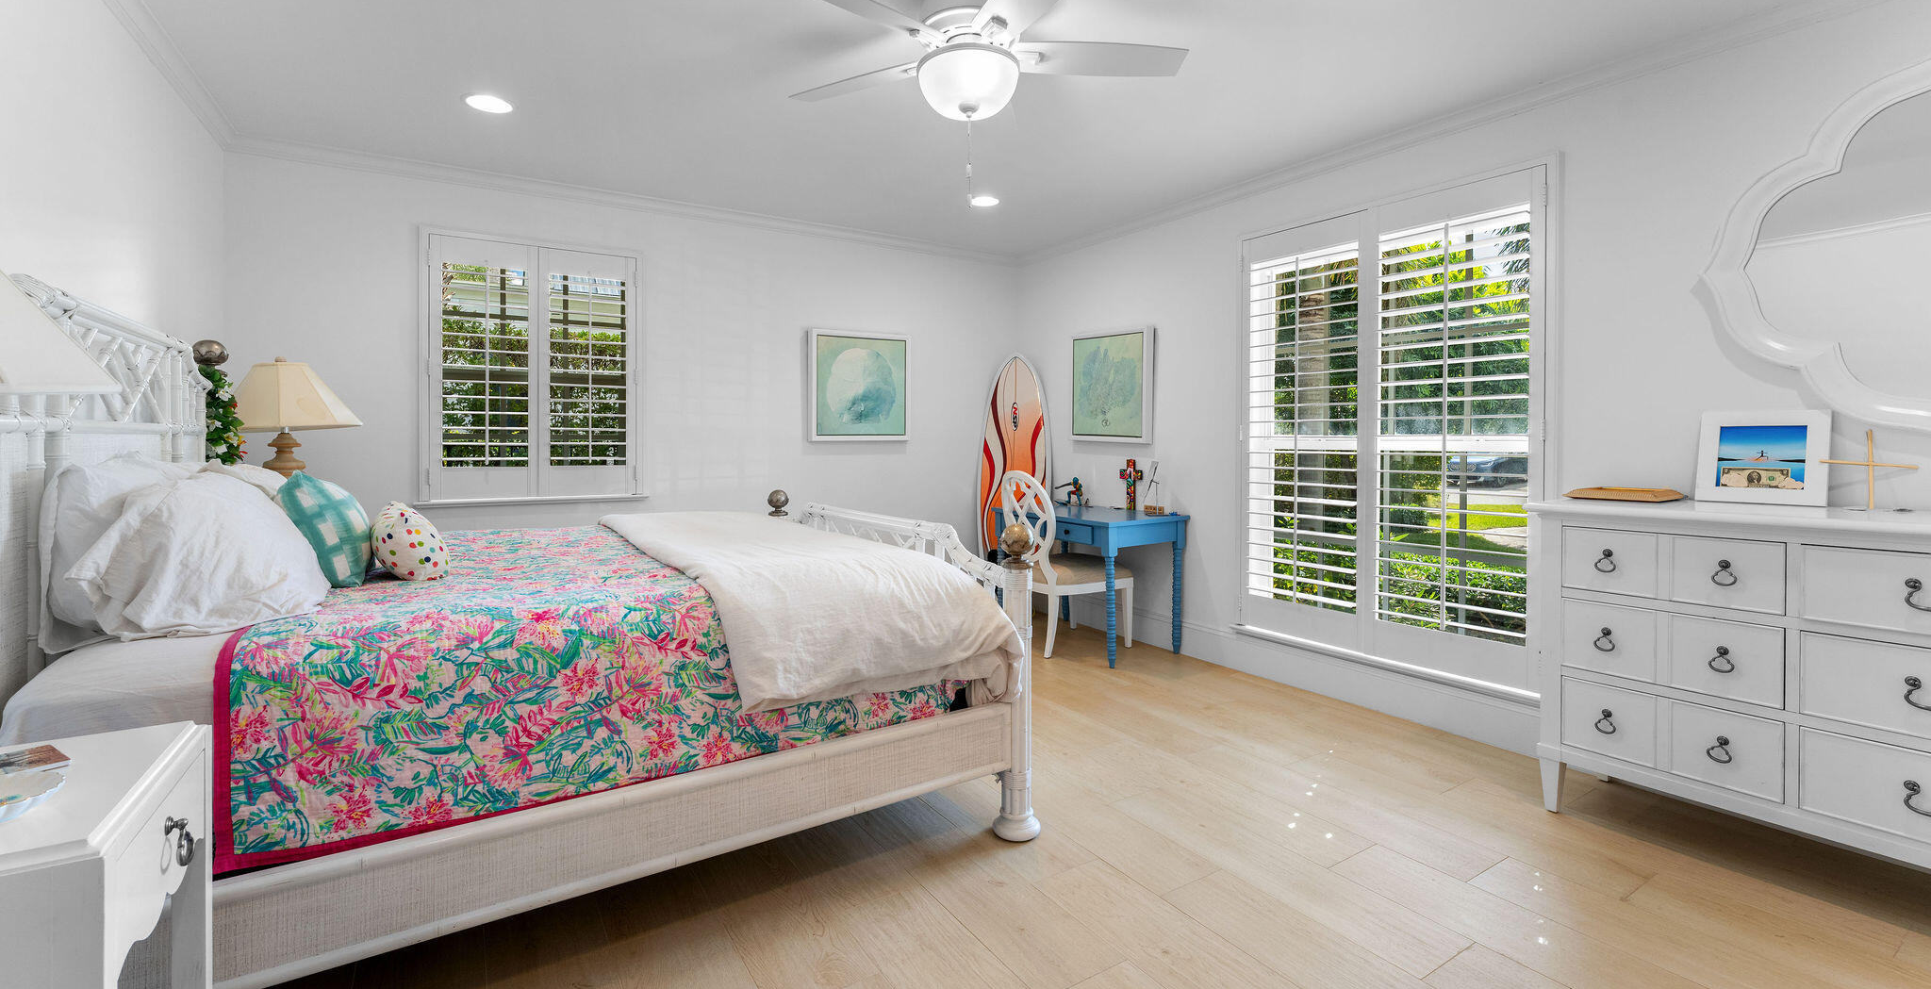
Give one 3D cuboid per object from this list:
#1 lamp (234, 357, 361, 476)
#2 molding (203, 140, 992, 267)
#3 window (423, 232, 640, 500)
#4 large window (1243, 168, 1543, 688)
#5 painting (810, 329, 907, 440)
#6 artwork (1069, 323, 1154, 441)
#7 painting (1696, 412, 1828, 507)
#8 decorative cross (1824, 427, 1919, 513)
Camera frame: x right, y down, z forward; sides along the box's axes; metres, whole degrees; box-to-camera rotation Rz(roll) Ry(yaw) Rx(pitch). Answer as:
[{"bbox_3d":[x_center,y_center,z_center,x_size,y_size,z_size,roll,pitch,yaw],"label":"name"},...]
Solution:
[{"bbox_3d":[-2.905,-0.184,3.217,0.470,0.800,0.470,-1,3,-34],"label":"lamp"},{"bbox_3d":[-1.439,-1.620,4.354,4.211,0.080,0.055,-1,3,-30],"label":"molding"},{"bbox_3d":[-2.258,-0.639,3.969,0.995,1.341,0.090,-1,3,-30],"label":"window"},{"bbox_3d":[1.834,-0.274,3.371,0.090,1.977,1.314,-1,3,-34],"label":"large window"},{"bbox_3d":[-0.679,-0.690,4.847,0.680,0.694,0.045,-1,3,-30],"label":"painting"},{"bbox_3d":[0.858,-0.636,4.484,0.045,0.635,0.650,-3,5,-34],"label":"artwork"},{"bbox_3d":[2.474,-0.114,2.333,0.022,0.288,0.280,7,-2,-37],"label":"painting"},{"bbox_3d":[2.571,-0.069,2.140,0.020,0.231,0.182,-1,3,-34],"label":"decorative cross"}]

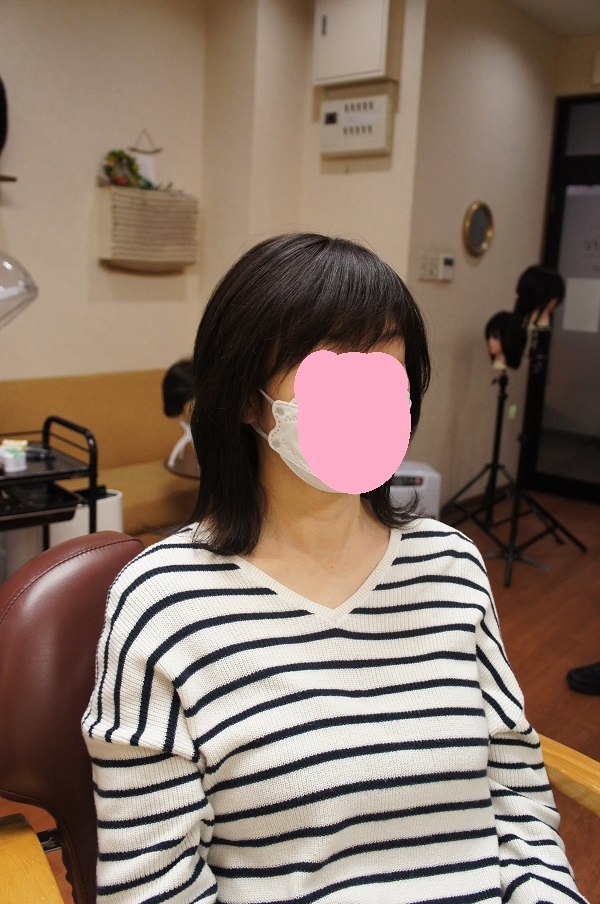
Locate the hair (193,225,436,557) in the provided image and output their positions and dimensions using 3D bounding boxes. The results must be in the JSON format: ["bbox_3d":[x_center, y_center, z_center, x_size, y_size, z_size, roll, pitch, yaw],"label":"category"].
[{"bbox_3d":[0.011,-0.057,0.750,0.215,0.300,0.230,-6,14,-34],"label":"hair"}]

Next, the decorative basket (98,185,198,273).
[{"bbox_3d":[-0.689,-1.006,3.427,0.130,0.320,0.490,12,15,38],"label":"decorative basket"}]

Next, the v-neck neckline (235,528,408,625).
[{"bbox_3d":[0.018,0.115,0.745,0.170,0.092,0.080,-3,13,-23],"label":"v-neck neckline"}]

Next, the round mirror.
[{"bbox_3d":[0.956,-1.182,4.005,0.030,0.275,0.275,12,15,38],"label":"round mirror"}]

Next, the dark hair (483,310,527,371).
[{"bbox_3d":[0.978,-0.531,3.580,0.205,0.280,0.180,-3,13,-25],"label":"dark hair"}]

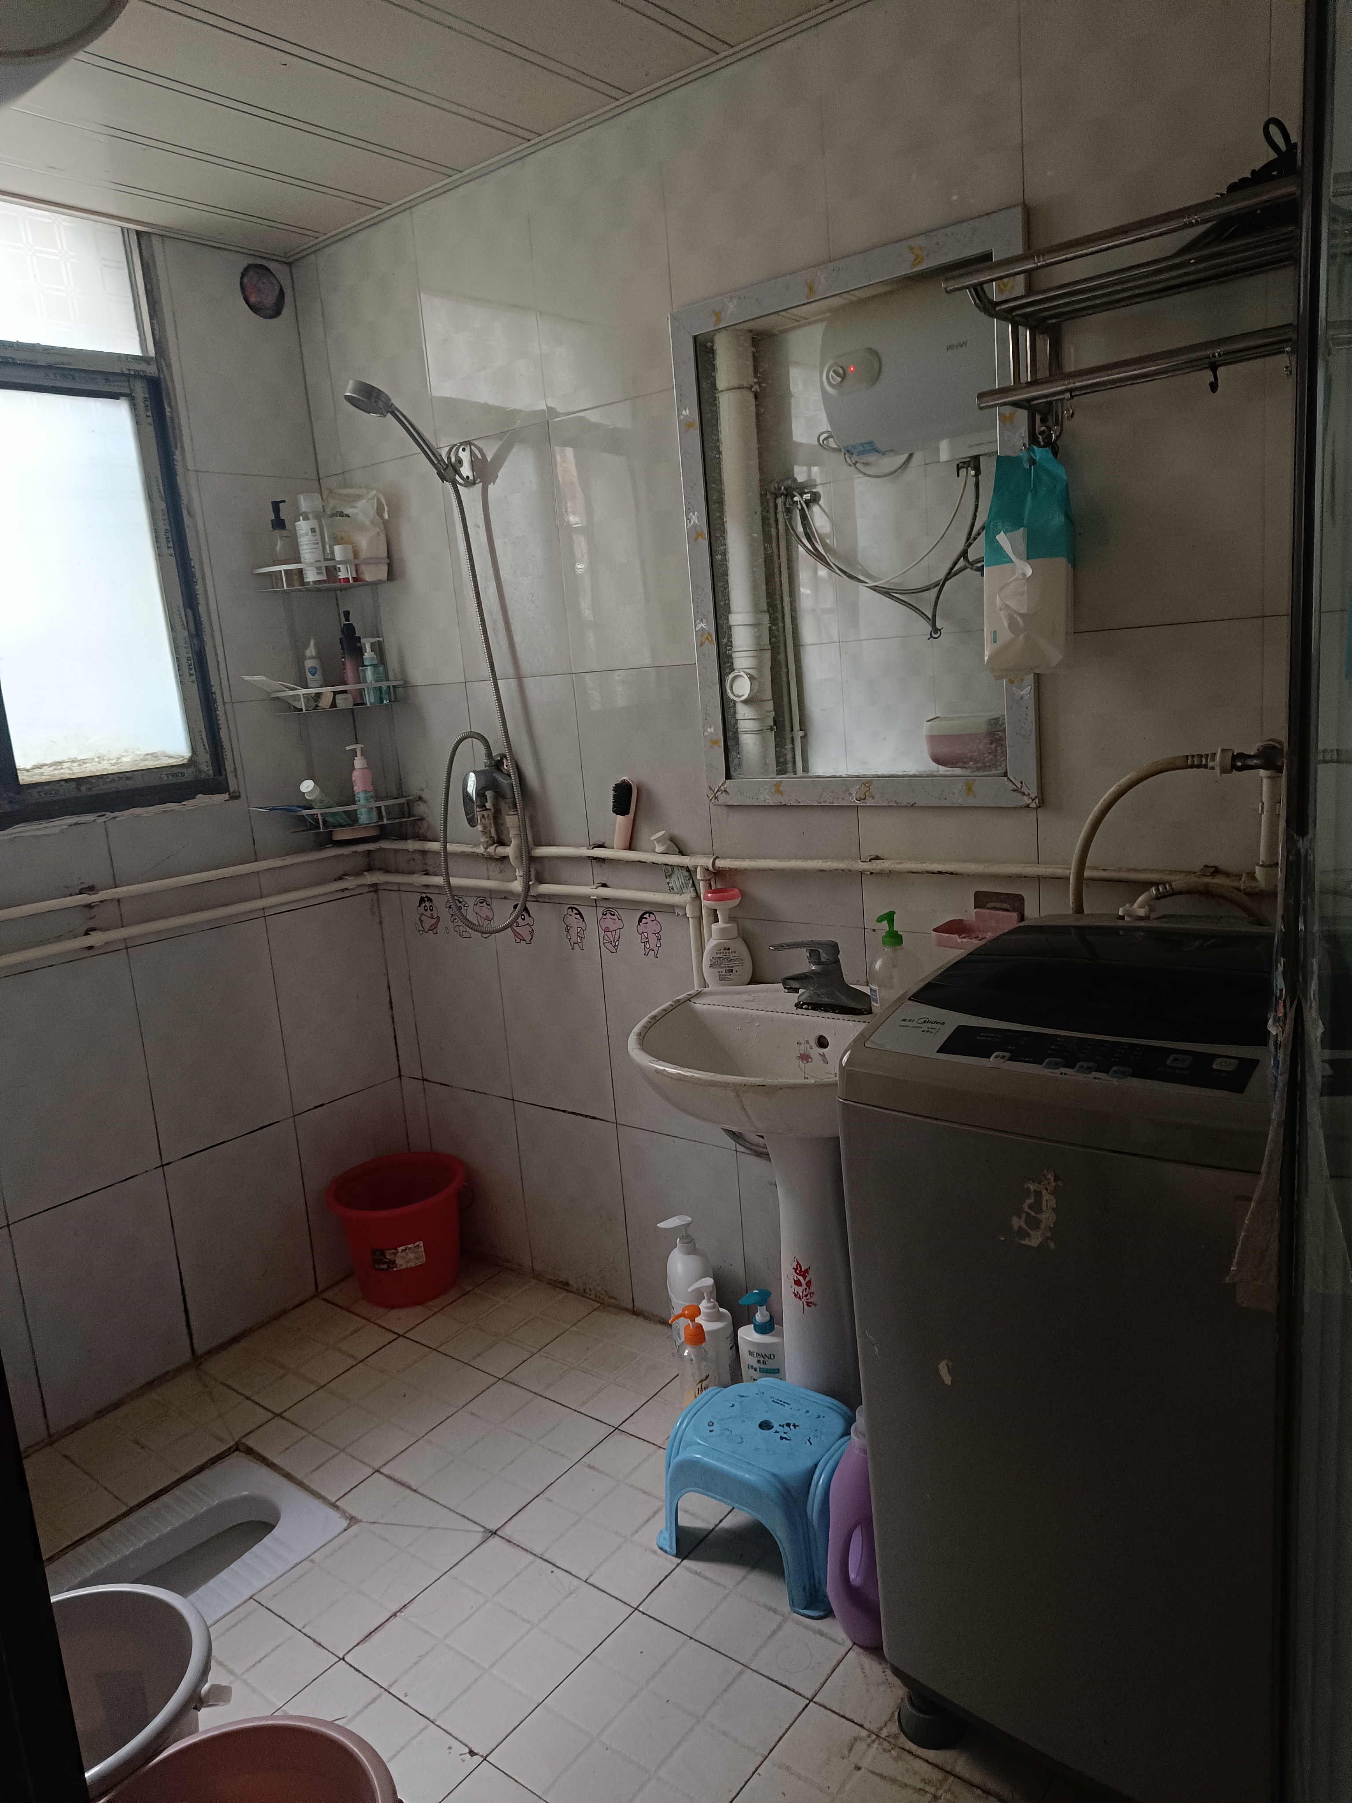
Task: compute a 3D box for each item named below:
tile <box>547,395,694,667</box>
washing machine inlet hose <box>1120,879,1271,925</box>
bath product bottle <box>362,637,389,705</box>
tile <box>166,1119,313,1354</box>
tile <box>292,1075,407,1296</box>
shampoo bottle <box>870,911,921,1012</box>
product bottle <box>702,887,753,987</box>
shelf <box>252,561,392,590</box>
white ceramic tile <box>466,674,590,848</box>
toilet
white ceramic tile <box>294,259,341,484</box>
[{"bbox_3d":[-0.089,-0.637,2.196,0.300,0.446,0.012,4,14,39],"label":"tile"},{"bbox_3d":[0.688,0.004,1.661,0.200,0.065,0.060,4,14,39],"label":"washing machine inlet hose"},{"bbox_3d":[-0.647,-0.490,2.656,0.055,0.140,0.050,-2,12,14],"label":"bath product bottle"},{"bbox_3d":[-0.923,0.707,2.665,0.010,0.419,0.298,5,15,40],"label":"tile"},{"bbox_3d":[-0.724,0.637,2.860,0.012,0.413,0.295,4,14,38],"label":"tile"},{"bbox_3d":[0.322,0.091,1.836,0.080,0.175,0.072,4,14,39],"label":"shampoo bottle"},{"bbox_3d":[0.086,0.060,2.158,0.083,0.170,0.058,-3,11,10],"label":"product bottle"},{"bbox_3d":[-0.732,-0.677,2.608,0.280,0.050,0.190,-6,11,-5],"label":"shelf"},{"bbox_3d":[-0.285,-0.218,2.470,0.300,0.446,0.012,4,14,39],"label":"white ceramic tile"},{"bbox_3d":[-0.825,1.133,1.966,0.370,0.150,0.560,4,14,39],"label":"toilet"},{"bbox_3d":[-0.741,-1.114,2.607,0.082,0.438,0.012,4,14,39],"label":"white ceramic tile"}]

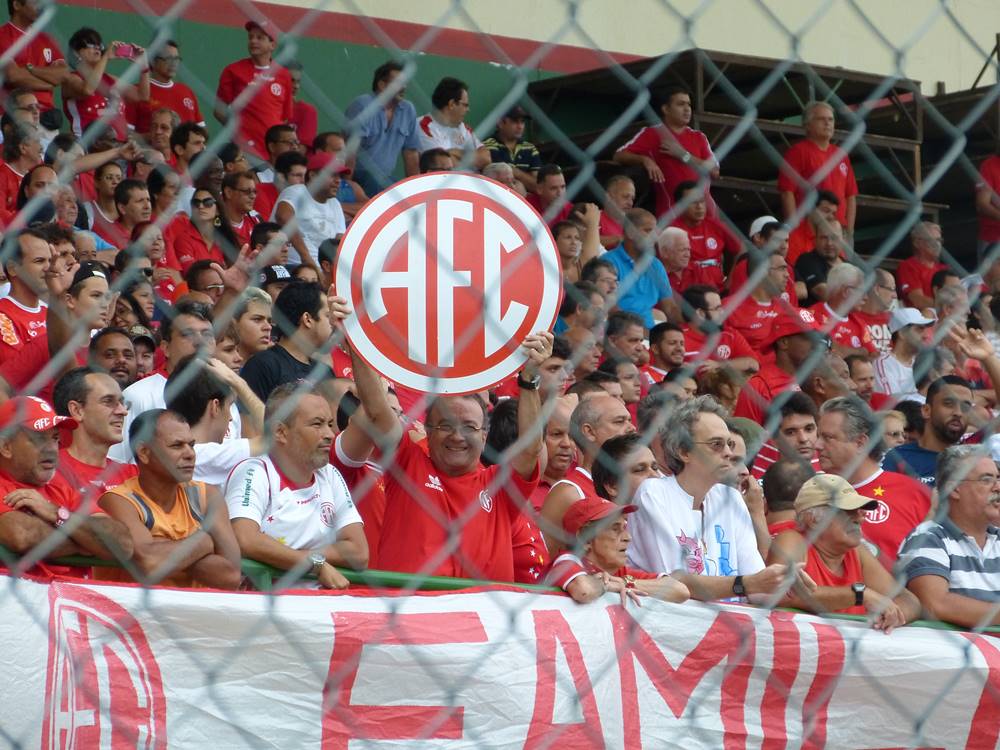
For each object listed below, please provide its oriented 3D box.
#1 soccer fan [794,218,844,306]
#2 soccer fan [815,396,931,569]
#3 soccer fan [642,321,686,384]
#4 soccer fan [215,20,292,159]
[{"bbox_3d":[1.864,-0.209,48.209,0.520,1.380,0.550,4,-8,-25],"label":"soccer fan"},{"bbox_3d":[1.117,0.917,25.675,0.530,1.720,0.340,-1,-7,5],"label":"soccer fan"},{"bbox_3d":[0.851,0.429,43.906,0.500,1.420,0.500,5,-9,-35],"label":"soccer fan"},{"bbox_3d":[-1.621,-1.478,55.385,0.530,1.740,0.360,2,-8,-18],"label":"soccer fan"}]

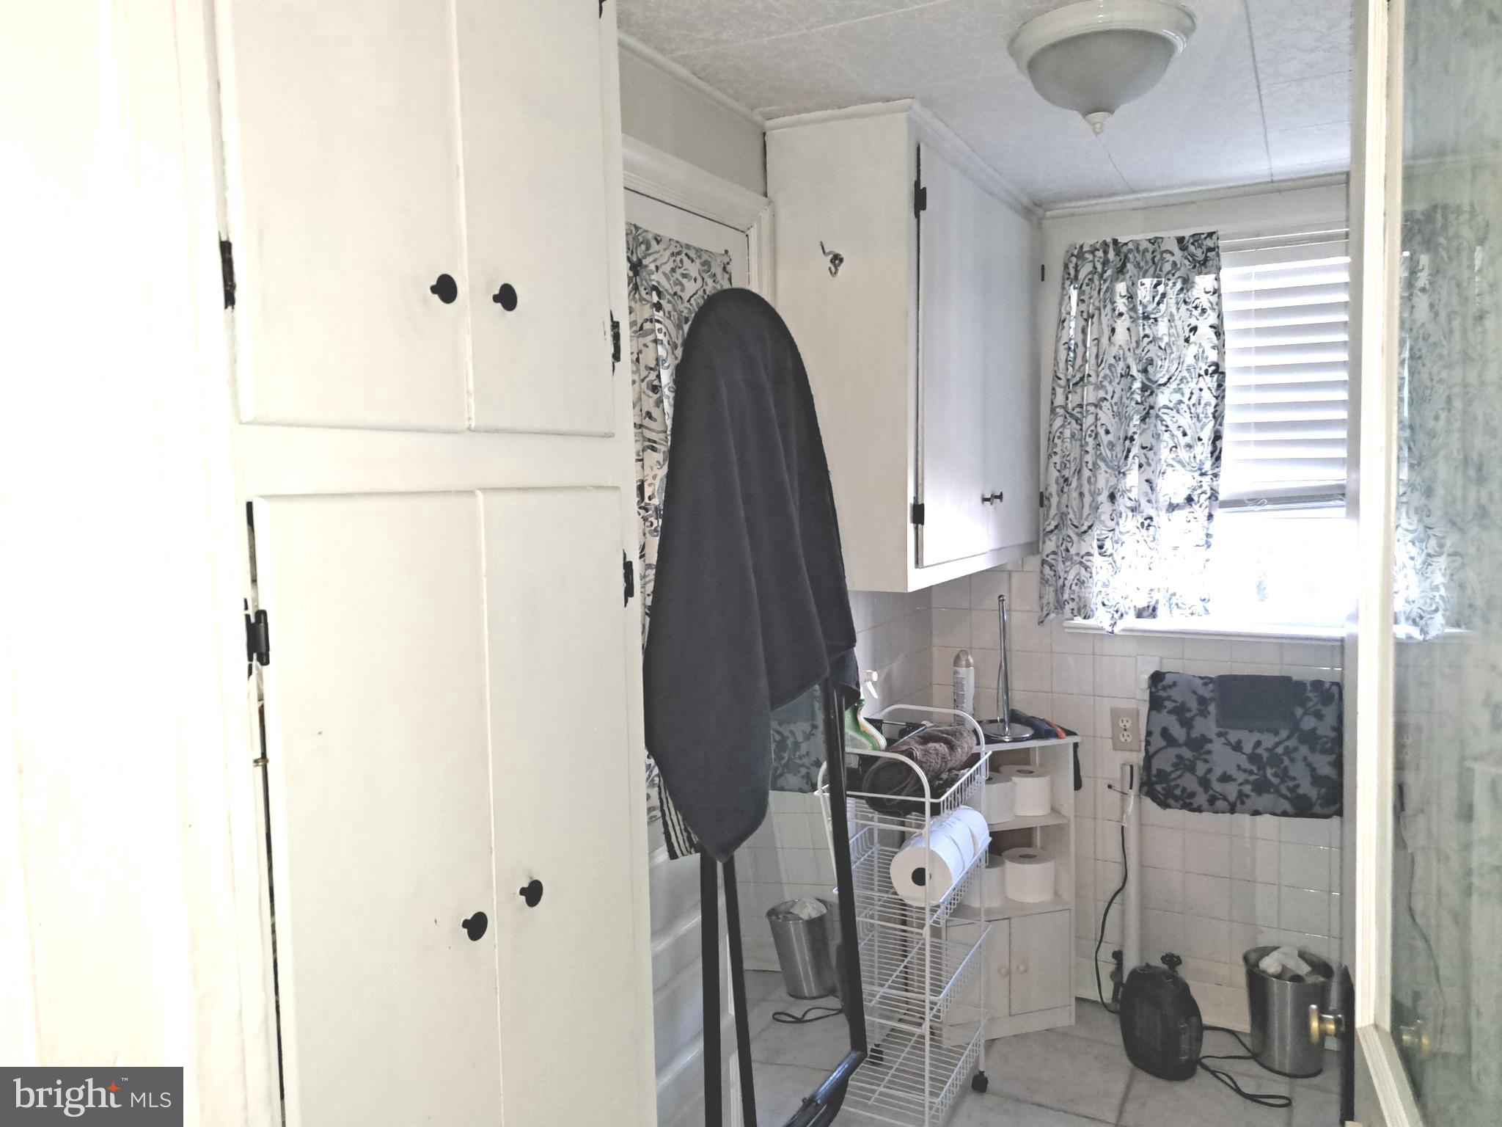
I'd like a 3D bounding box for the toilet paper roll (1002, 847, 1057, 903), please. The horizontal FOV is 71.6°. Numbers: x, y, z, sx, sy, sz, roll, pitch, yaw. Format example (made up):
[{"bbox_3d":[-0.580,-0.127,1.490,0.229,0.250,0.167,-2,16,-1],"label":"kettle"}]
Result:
[{"bbox_3d":[0.732,0.817,2.736,0.131,0.099,0.131,-1,4,0],"label":"toilet paper roll"}]

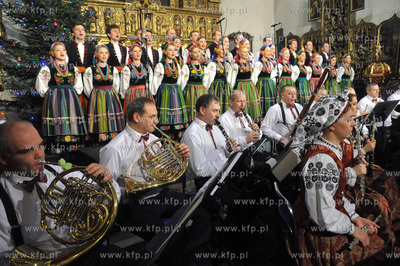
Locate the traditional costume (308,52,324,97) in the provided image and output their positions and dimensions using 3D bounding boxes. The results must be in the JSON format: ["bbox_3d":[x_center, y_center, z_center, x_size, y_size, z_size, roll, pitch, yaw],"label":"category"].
[{"bbox_3d":[2.912,-1.218,8.119,0.560,1.560,0.500,-6,9,-24],"label":"traditional costume"}]

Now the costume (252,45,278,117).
[{"bbox_3d":[1.350,-0.905,6.424,0.580,1.680,0.520,-7,9,-28],"label":"costume"}]

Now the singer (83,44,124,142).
[{"bbox_3d":[-1.432,-0.587,4.920,0.580,1.470,0.470,-7,11,-28],"label":"singer"}]

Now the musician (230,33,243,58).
[{"bbox_3d":[0.886,-1.310,7.246,0.540,1.780,0.360,-9,12,-37],"label":"musician"}]

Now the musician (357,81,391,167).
[{"bbox_3d":[2.799,-0.149,5.241,0.550,1.300,0.740,-4,8,-10],"label":"musician"}]

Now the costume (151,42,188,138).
[{"bbox_3d":[-0.443,-0.604,5.156,0.580,1.660,0.470,-8,11,-33],"label":"costume"}]

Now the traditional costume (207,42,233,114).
[{"bbox_3d":[0.382,-0.823,5.770,0.580,1.470,0.460,-7,11,-30],"label":"traditional costume"}]

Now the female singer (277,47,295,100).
[{"bbox_3d":[1.836,-1.053,6.870,0.570,1.470,0.460,-6,10,-24],"label":"female singer"}]

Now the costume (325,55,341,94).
[{"bbox_3d":[3.400,-1.163,8.336,0.540,1.660,0.430,-5,10,-18],"label":"costume"}]

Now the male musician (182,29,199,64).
[{"bbox_3d":[-0.126,-1.194,6.696,0.540,1.780,0.360,-8,11,-32],"label":"male musician"}]

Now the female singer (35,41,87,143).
[{"bbox_3d":[-2.051,-0.501,4.846,0.700,1.680,0.580,-7,9,-30],"label":"female singer"}]

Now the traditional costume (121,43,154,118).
[{"bbox_3d":[-0.943,-0.572,4.989,0.600,1.580,0.540,-7,9,-28],"label":"traditional costume"}]

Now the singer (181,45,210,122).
[{"bbox_3d":[-0.069,-0.675,5.440,0.580,1.580,0.540,-6,9,-27],"label":"singer"}]

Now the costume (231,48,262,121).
[{"bbox_3d":[0.893,-0.901,6.220,0.600,1.470,0.460,-6,10,-25],"label":"costume"}]

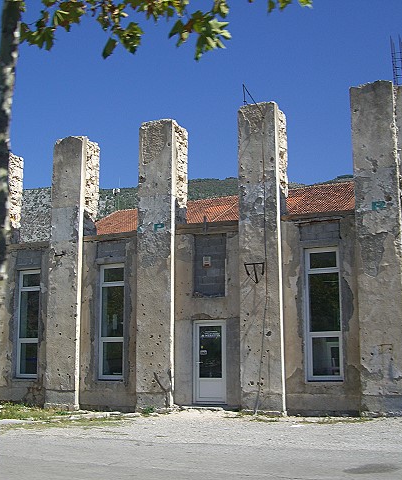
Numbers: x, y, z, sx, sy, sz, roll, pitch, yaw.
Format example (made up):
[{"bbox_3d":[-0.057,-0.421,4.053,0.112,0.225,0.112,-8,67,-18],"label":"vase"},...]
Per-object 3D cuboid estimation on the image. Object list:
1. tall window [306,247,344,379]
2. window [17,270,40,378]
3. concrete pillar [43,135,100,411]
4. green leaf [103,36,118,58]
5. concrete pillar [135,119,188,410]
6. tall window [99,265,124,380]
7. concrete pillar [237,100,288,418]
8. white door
[{"bbox_3d":[3.007,1.775,16.999,0.927,3.206,0.131,-5,-11,25],"label":"tall window"},{"bbox_3d":[-5.028,2.476,20.820,0.886,3.136,0.131,-5,-11,25],"label":"window"},{"bbox_3d":[-3.815,0.888,21.118,1.096,8.023,0.878,-5,-11,28],"label":"concrete pillar"},{"bbox_3d":[-0.644,-1.369,5.000,0.100,0.155,0.060,-5,-11,25],"label":"green leaf"},{"bbox_3d":[-1.045,0.646,19.394,1.115,7.782,0.902,-5,-11,25],"label":"concrete pillar"},{"bbox_3d":[-2.495,2.319,20.009,0.939,3.262,0.092,-5,-11,28],"label":"tall window"},{"bbox_3d":[1.657,0.411,18.081,1.123,7.782,0.853,-5,-11,25],"label":"concrete pillar"},{"bbox_3d":[0.234,3.195,18.383,0.961,2.140,0.092,-5,-11,28],"label":"white door"}]

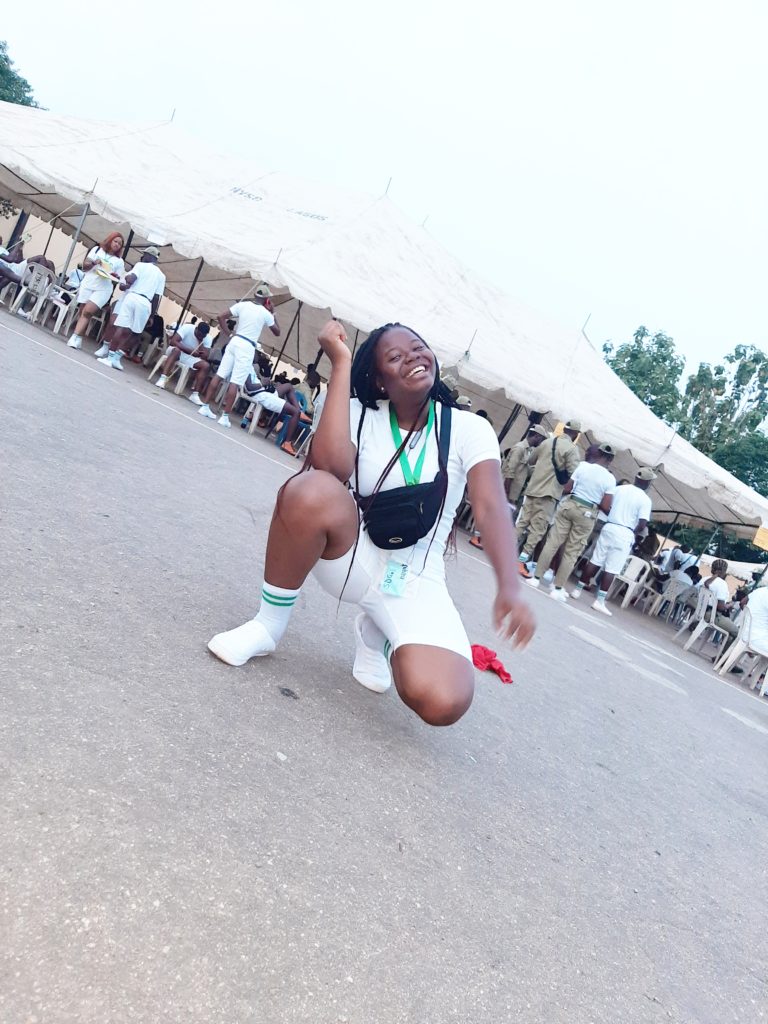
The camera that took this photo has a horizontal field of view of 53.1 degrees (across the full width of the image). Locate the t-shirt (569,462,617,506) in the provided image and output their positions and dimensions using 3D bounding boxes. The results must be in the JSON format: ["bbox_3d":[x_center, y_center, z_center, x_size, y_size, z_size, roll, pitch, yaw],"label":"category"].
[{"bbox_3d":[2.331,-0.308,8.600,0.520,0.600,0.320,27,7,28],"label":"t-shirt"}]

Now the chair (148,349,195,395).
[{"bbox_3d":[-3.138,-2.275,11.647,0.520,0.820,0.540,24,5,-10],"label":"chair"}]

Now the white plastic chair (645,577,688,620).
[{"bbox_3d":[4.700,1.325,12.635,0.500,0.820,0.480,22,6,-17],"label":"white plastic chair"}]

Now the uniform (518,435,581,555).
[{"bbox_3d":[1.894,-0.200,8.800,0.580,1.400,0.420,28,7,32],"label":"uniform"}]

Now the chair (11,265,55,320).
[{"bbox_3d":[-5.401,-3.395,11.893,0.560,0.820,0.560,23,6,-22],"label":"chair"}]

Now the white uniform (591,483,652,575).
[{"bbox_3d":[2.927,0.210,9.500,0.520,1.020,0.340,30,7,40],"label":"white uniform"}]

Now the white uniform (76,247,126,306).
[{"bbox_3d":[-3.963,-3.278,10.750,0.510,0.790,0.340,22,6,-33],"label":"white uniform"}]

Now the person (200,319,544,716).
[{"bbox_3d":[0.096,0.070,2.069,0.775,0.993,0.616,26,6,14],"label":"person"}]

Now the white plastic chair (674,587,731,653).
[{"bbox_3d":[4.006,1.363,9.377,0.500,0.820,0.480,24,6,-2],"label":"white plastic chair"}]

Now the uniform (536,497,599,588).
[{"bbox_3d":[2.052,0.341,8.600,0.460,1.000,0.360,28,7,28],"label":"uniform"}]

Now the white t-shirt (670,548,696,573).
[{"bbox_3d":[4.890,0.916,12.609,0.320,0.550,0.460,24,6,-4],"label":"white t-shirt"}]

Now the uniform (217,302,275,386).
[{"bbox_3d":[-1.819,-2.200,10.100,0.600,1.030,0.380,25,6,6],"label":"uniform"}]

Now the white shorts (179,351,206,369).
[{"bbox_3d":[-2.995,-2.289,11.461,0.500,0.230,0.500,22,6,-28],"label":"white shorts"}]

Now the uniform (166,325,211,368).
[{"bbox_3d":[-2.927,-2.512,11.460,0.580,0.630,0.580,22,6,-28],"label":"uniform"}]

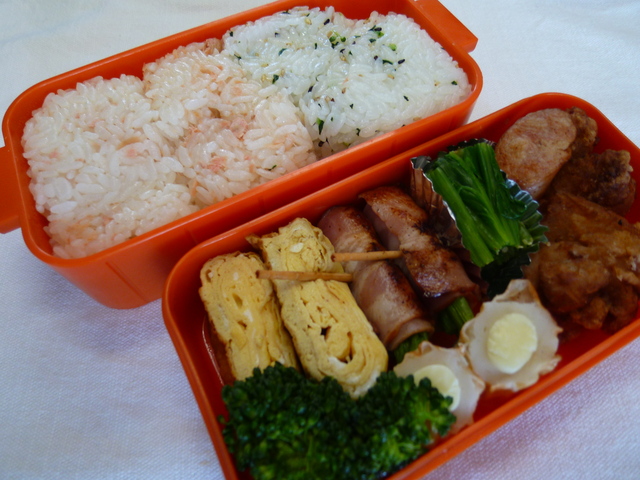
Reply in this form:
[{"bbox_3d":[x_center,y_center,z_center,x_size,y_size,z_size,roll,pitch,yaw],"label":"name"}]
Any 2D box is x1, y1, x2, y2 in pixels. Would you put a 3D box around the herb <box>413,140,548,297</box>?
[{"bbox_3d":[0.064,-0.009,0.184,0.035,0.032,0.052,-19,63,-9],"label":"herb"}]

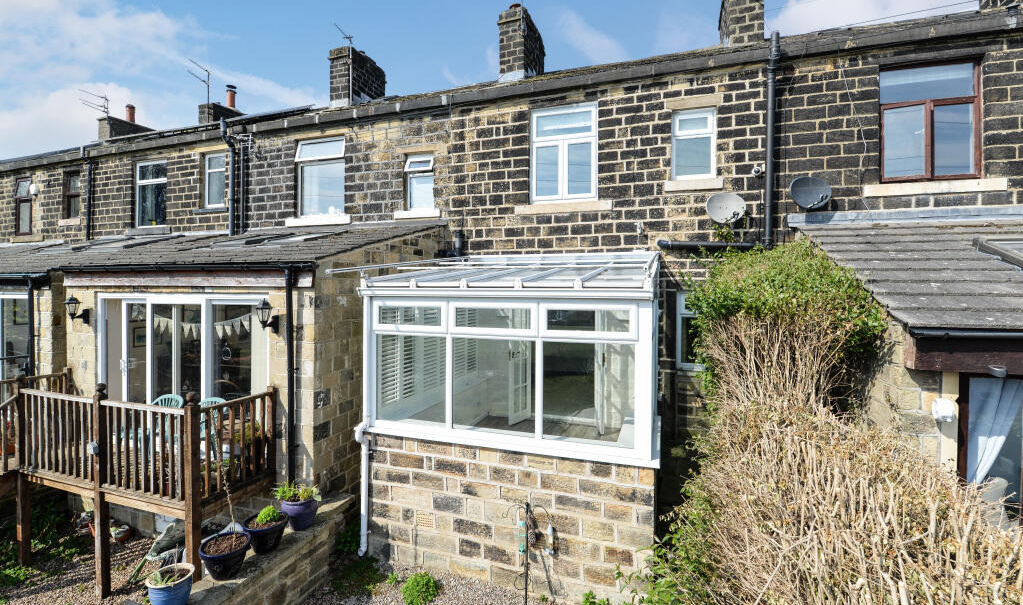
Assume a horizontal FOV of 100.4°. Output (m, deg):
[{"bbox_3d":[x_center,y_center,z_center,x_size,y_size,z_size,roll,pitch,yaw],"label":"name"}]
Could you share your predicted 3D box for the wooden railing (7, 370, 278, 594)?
[{"bbox_3d":[-4.252,1.975,4.950,2.950,2.225,0.911,1,1,17],"label":"wooden railing"}]

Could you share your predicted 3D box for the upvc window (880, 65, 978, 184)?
[{"bbox_3d":[5.382,-2.325,5.496,1.020,1.500,0.100,1,1,17],"label":"upvc window"}]

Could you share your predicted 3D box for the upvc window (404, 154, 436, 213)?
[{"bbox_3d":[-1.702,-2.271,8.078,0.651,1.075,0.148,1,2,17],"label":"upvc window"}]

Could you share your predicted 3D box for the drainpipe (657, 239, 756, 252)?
[{"bbox_3d":[2.975,-0.865,6.493,1.450,0.127,0.137,1,1,17],"label":"drainpipe"}]

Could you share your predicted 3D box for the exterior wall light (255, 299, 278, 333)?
[{"bbox_3d":[-2.725,0.155,4.766,0.178,0.404,0.256,1,2,17],"label":"exterior wall light"}]

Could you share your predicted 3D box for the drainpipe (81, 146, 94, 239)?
[{"bbox_3d":[-10.578,-2.709,10.618,0.095,2.308,0.200,1,2,17],"label":"drainpipe"}]

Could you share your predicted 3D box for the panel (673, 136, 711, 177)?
[{"bbox_3d":[2.864,-2.290,6.718,0.549,0.637,0.029,1,1,17],"label":"panel"}]

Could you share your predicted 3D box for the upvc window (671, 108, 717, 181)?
[{"bbox_3d":[2.721,-2.350,6.335,0.600,1.020,0.100,1,1,17],"label":"upvc window"}]

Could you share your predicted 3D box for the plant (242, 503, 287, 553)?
[{"bbox_3d":[-2.188,1.998,3.805,0.346,0.345,0.346,1,1,17],"label":"plant"}]

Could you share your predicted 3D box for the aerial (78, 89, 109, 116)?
[{"bbox_3d":[-13.176,-6.394,13.413,0.400,0.670,0.820,1,1,17],"label":"aerial"}]

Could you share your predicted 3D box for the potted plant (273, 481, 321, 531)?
[{"bbox_3d":[-2.160,2.079,4.351,0.404,0.434,0.385,1,2,17],"label":"potted plant"}]

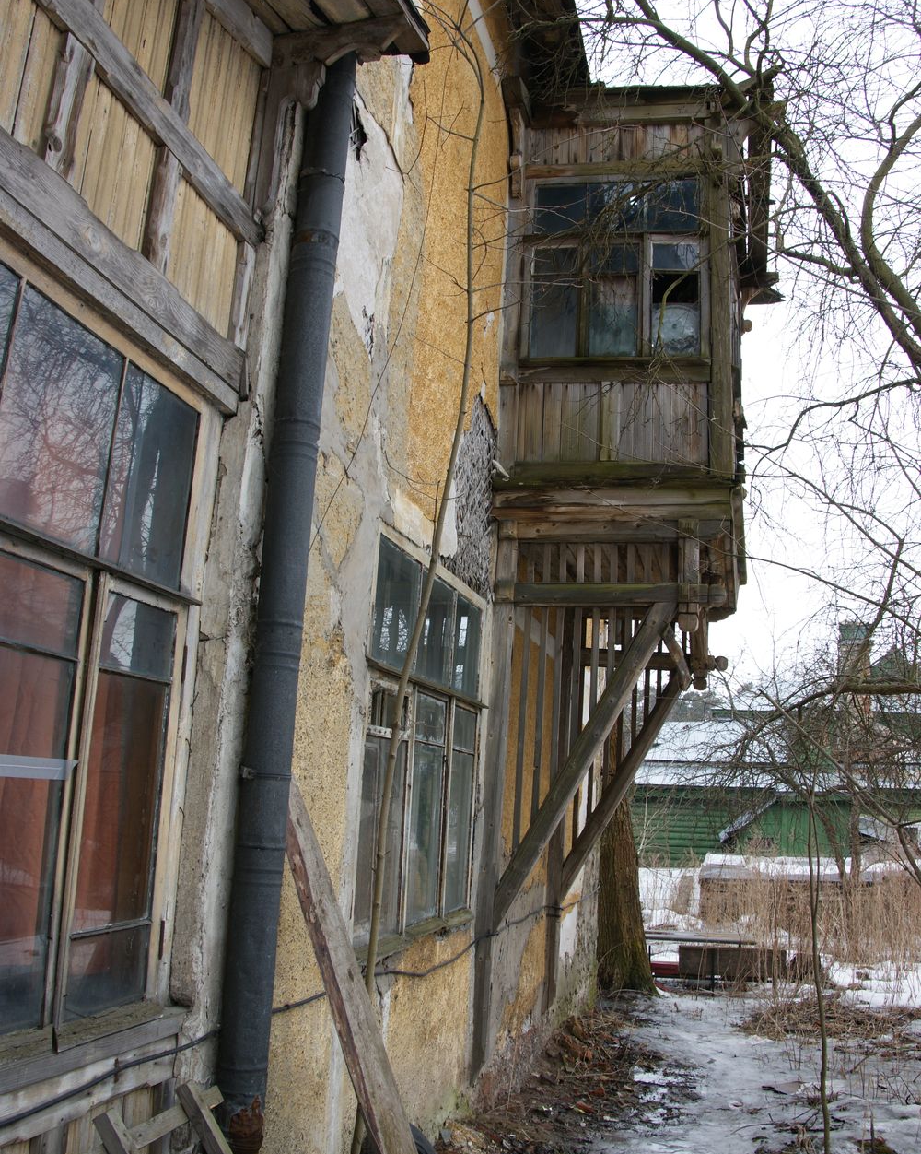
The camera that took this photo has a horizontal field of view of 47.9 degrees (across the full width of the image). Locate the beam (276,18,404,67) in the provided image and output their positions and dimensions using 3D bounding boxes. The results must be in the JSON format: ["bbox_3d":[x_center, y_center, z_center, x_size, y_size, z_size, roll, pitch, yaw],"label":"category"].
[{"bbox_3d":[-0.355,-1.608,3.158,0.406,0.120,0.090,0,-12,14],"label":"beam"}]

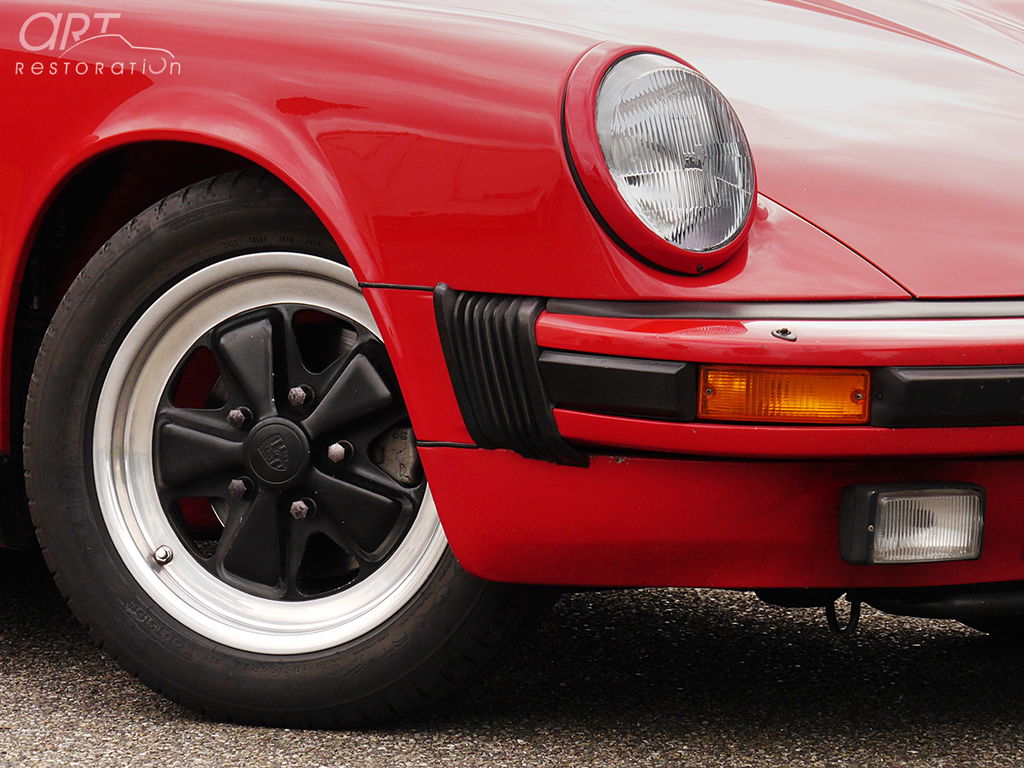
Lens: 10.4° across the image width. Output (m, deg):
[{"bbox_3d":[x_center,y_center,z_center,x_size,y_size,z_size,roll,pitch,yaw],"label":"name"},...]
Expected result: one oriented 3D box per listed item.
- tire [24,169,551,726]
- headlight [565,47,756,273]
[{"bbox_3d":[-0.226,0.068,6.224,0.632,0.622,0.210,1,1,20],"label":"tire"},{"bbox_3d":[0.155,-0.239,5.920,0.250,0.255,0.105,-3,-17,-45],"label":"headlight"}]

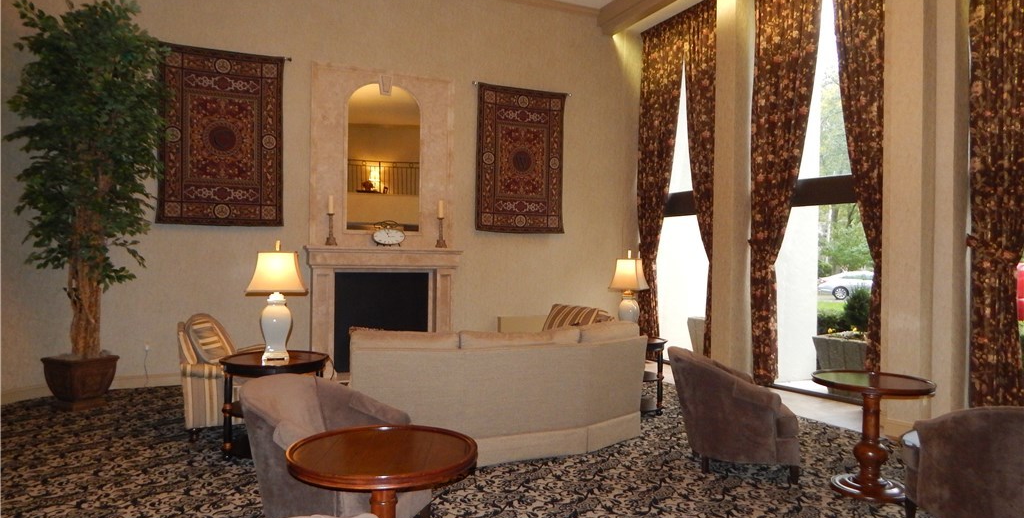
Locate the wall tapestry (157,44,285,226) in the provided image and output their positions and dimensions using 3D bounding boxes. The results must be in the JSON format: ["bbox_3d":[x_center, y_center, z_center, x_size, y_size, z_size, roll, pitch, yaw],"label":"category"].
[{"bbox_3d":[-3.073,-1.295,6.946,1.231,1.856,0.040,1,0,-25],"label":"wall tapestry"}]

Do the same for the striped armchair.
[{"bbox_3d":[-2.201,0.916,5.311,0.795,0.923,0.767,1,0,-10],"label":"striped armchair"}]

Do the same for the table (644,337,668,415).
[{"bbox_3d":[1.074,1.055,5.750,0.680,0.650,0.680,1,0,-25],"label":"table"}]

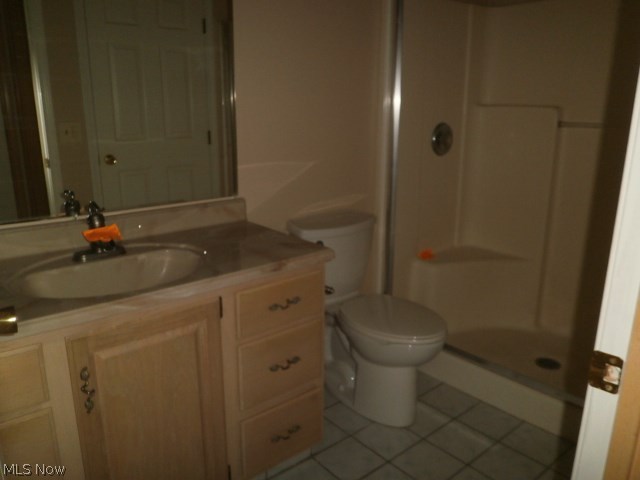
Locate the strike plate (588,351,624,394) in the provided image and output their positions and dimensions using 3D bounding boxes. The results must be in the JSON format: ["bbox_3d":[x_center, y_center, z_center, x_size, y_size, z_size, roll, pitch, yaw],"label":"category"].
[{"bbox_3d":[0.384,0.177,0.644,0.007,0.054,0.041,-12,18,-38],"label":"strike plate"}]

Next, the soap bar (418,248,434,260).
[{"bbox_3d":[0.606,0.085,2.736,0.085,0.042,0.055,-12,18,-38],"label":"soap bar"}]

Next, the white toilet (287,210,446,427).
[{"bbox_3d":[0.231,0.334,2.091,0.433,0.806,0.682,-12,18,-38],"label":"white toilet"}]

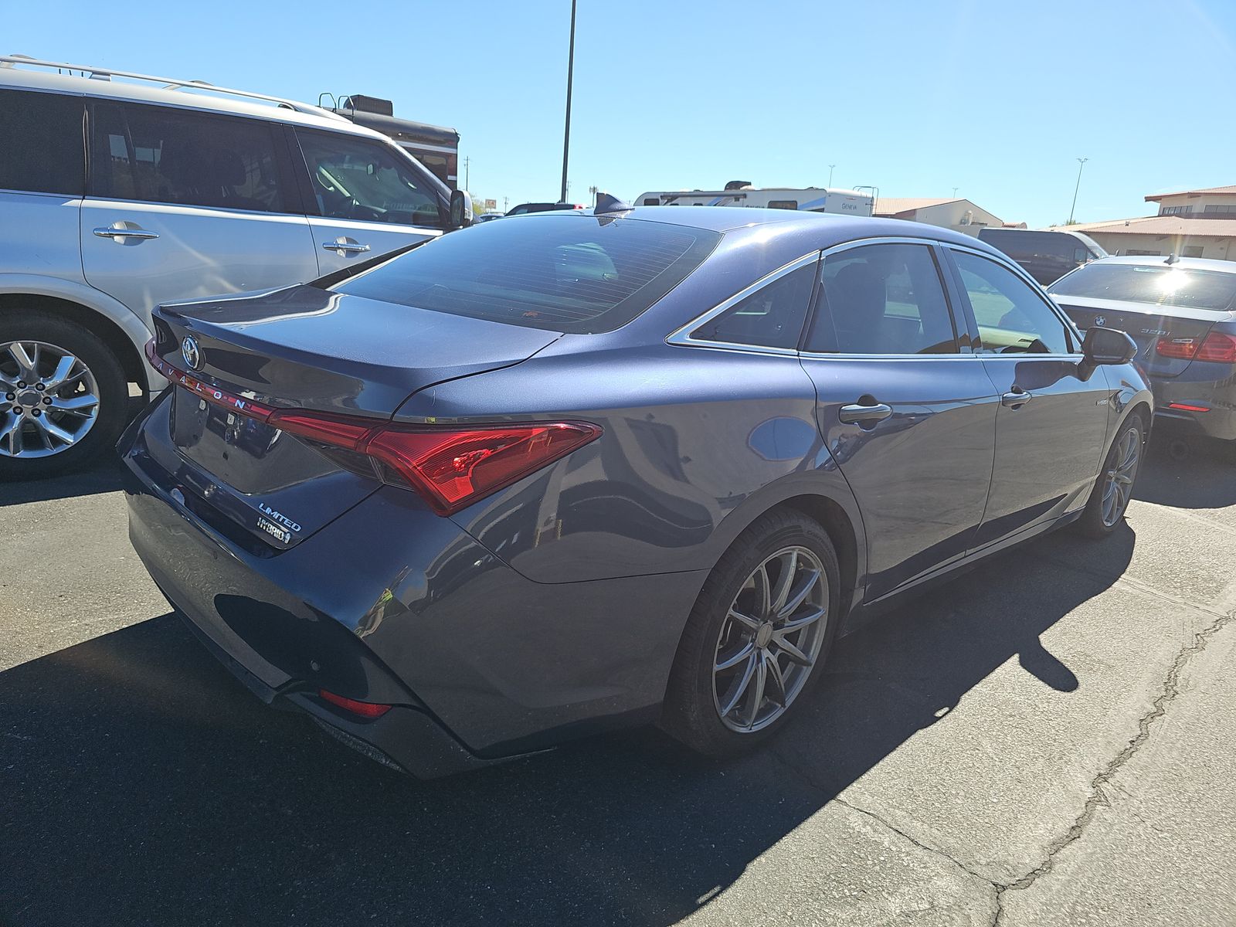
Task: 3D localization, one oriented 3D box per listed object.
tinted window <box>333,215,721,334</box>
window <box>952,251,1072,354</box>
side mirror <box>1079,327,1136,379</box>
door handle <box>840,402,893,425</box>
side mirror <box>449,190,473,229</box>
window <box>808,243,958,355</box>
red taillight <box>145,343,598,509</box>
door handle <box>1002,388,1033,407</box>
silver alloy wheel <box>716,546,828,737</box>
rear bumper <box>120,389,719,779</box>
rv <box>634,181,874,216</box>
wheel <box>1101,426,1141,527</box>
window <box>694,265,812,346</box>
[{"bbox_3d":[-0.288,-0.590,2.384,0.770,0.100,1.240,-35,34,-33],"label":"tinted window"},{"bbox_3d":[1.502,-0.602,3.102,0.952,0.391,0.070,-8,-10,-43],"label":"window"},{"bbox_3d":[1.922,-0.423,3.231,0.160,0.190,0.200,-11,21,-43],"label":"side mirror"},{"bbox_3d":[0.644,-0.132,2.124,0.238,0.050,0.047,-11,21,-43],"label":"door handle"},{"bbox_3d":[-0.975,-1.571,5.101,0.140,0.260,0.230,-8,17,-37],"label":"side mirror"},{"bbox_3d":[0.731,-0.473,2.322,0.840,0.335,0.060,-11,1,-43],"label":"window"},{"bbox_3d":[-0.797,-0.175,2.006,0.440,0.160,1.750,-11,21,-43],"label":"red taillight"},{"bbox_3d":[1.377,-0.222,2.826,0.238,0.050,0.047,-11,21,-43],"label":"door handle"},{"bbox_3d":[0.342,0.427,2.128,0.482,0.482,0.170,-10,19,-43],"label":"silver alloy wheel"},{"bbox_3d":[-0.721,0.137,2.173,0.840,0.560,1.840,-10,19,-43],"label":"rear bumper"},{"bbox_3d":[4.245,-7.885,28.492,2.500,3.450,8.784,-9,20,-39],"label":"rv"},{"bbox_3d":[2.425,0.051,4.109,0.490,0.490,0.190,-11,21,-43],"label":"wheel"},{"bbox_3d":[0.357,-0.381,2.018,0.589,0.239,0.060,-13,-12,-41],"label":"window"}]

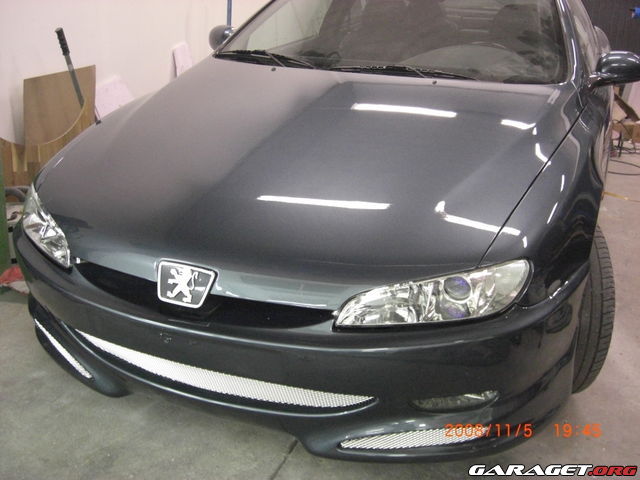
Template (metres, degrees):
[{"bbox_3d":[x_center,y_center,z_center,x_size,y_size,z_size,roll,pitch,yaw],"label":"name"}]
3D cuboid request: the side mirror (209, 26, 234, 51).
[{"bbox_3d":[-0.435,-0.934,3.287,0.185,0.130,0.110,10,25,21],"label":"side mirror"}]

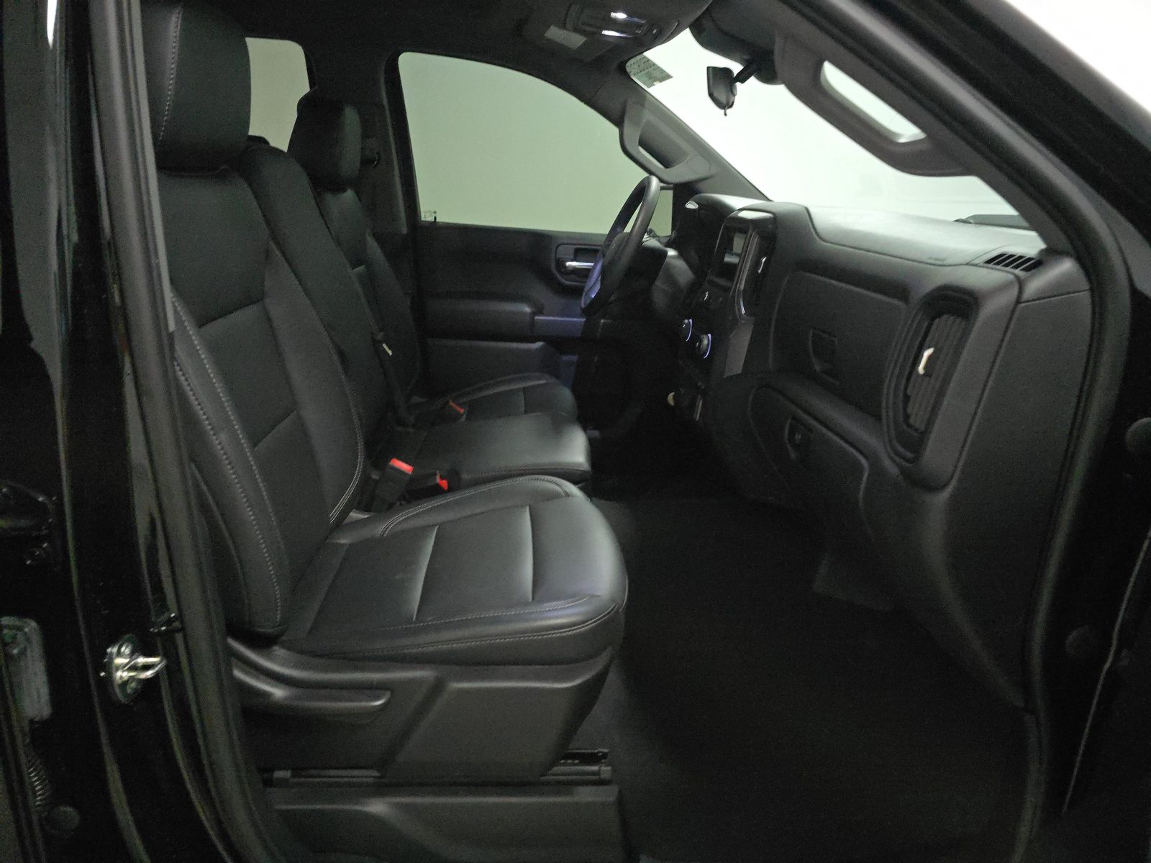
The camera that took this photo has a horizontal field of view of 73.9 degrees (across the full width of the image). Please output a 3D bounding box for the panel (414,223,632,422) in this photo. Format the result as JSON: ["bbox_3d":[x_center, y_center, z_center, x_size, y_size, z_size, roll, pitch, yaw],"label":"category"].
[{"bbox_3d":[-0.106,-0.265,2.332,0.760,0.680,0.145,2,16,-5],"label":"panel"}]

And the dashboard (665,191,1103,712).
[{"bbox_3d":[0.500,-0.167,1.574,0.520,0.605,1.460,2,16,-5],"label":"dashboard"}]

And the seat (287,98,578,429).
[{"bbox_3d":[-0.345,-0.261,1.962,0.740,1.085,0.540,2,16,-5],"label":"seat"}]

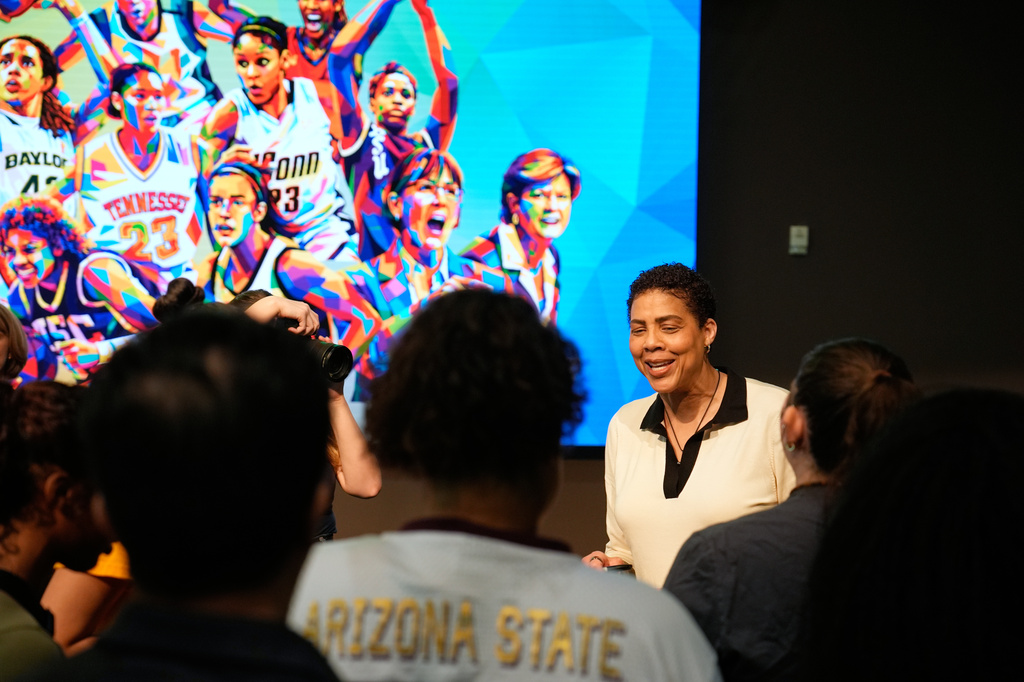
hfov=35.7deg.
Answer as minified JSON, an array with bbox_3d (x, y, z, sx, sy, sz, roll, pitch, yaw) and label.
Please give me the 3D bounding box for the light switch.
[{"bbox_3d":[1.153,-0.407,6.400,0.073,0.116,0.020,1,3,-2],"label":"light switch"}]

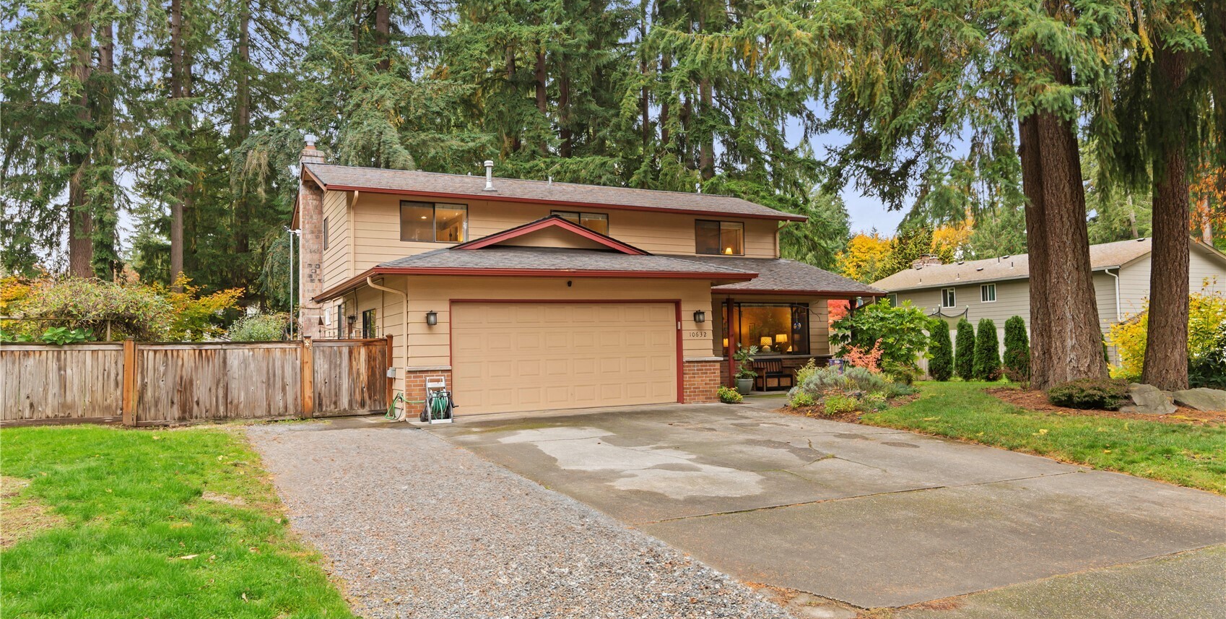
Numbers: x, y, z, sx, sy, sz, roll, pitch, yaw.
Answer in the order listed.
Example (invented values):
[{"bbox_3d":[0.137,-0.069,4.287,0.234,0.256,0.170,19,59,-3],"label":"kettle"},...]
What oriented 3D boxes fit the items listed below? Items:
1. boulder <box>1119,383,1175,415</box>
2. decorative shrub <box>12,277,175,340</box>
[{"bbox_3d":[9.049,1.513,14.400,0.820,0.490,0.700,-3,-3,32],"label":"boulder"},{"bbox_3d":[-11.424,0.784,18.700,3.200,2.980,2.400,0,-3,-26],"label":"decorative shrub"}]

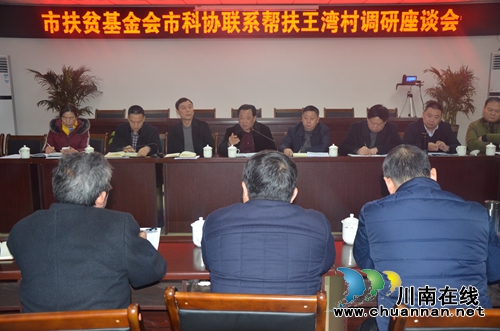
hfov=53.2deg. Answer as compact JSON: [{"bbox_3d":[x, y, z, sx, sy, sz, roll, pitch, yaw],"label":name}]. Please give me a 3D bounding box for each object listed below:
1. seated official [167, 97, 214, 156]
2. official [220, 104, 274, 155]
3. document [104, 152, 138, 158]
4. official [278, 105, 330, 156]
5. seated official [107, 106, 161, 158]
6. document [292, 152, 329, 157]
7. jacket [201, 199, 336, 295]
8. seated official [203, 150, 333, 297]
[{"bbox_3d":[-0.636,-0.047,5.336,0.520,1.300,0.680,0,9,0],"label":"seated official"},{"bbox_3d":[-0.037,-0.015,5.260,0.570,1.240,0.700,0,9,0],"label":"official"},{"bbox_3d":[-1.276,-0.104,4.952,0.340,0.025,0.240,0,9,0],"label":"document"},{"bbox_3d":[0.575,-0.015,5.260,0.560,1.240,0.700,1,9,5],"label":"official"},{"bbox_3d":[-1.198,-0.003,5.275,0.540,1.240,0.720,0,10,0],"label":"seated official"},{"bbox_3d":[0.611,-0.117,5.041,0.350,0.016,0.250,0,10,0],"label":"document"},{"bbox_3d":[0.060,0.381,1.658,0.490,0.580,0.480,0,9,0],"label":"jacket"},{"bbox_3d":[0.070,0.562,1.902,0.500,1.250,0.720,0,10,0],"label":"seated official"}]

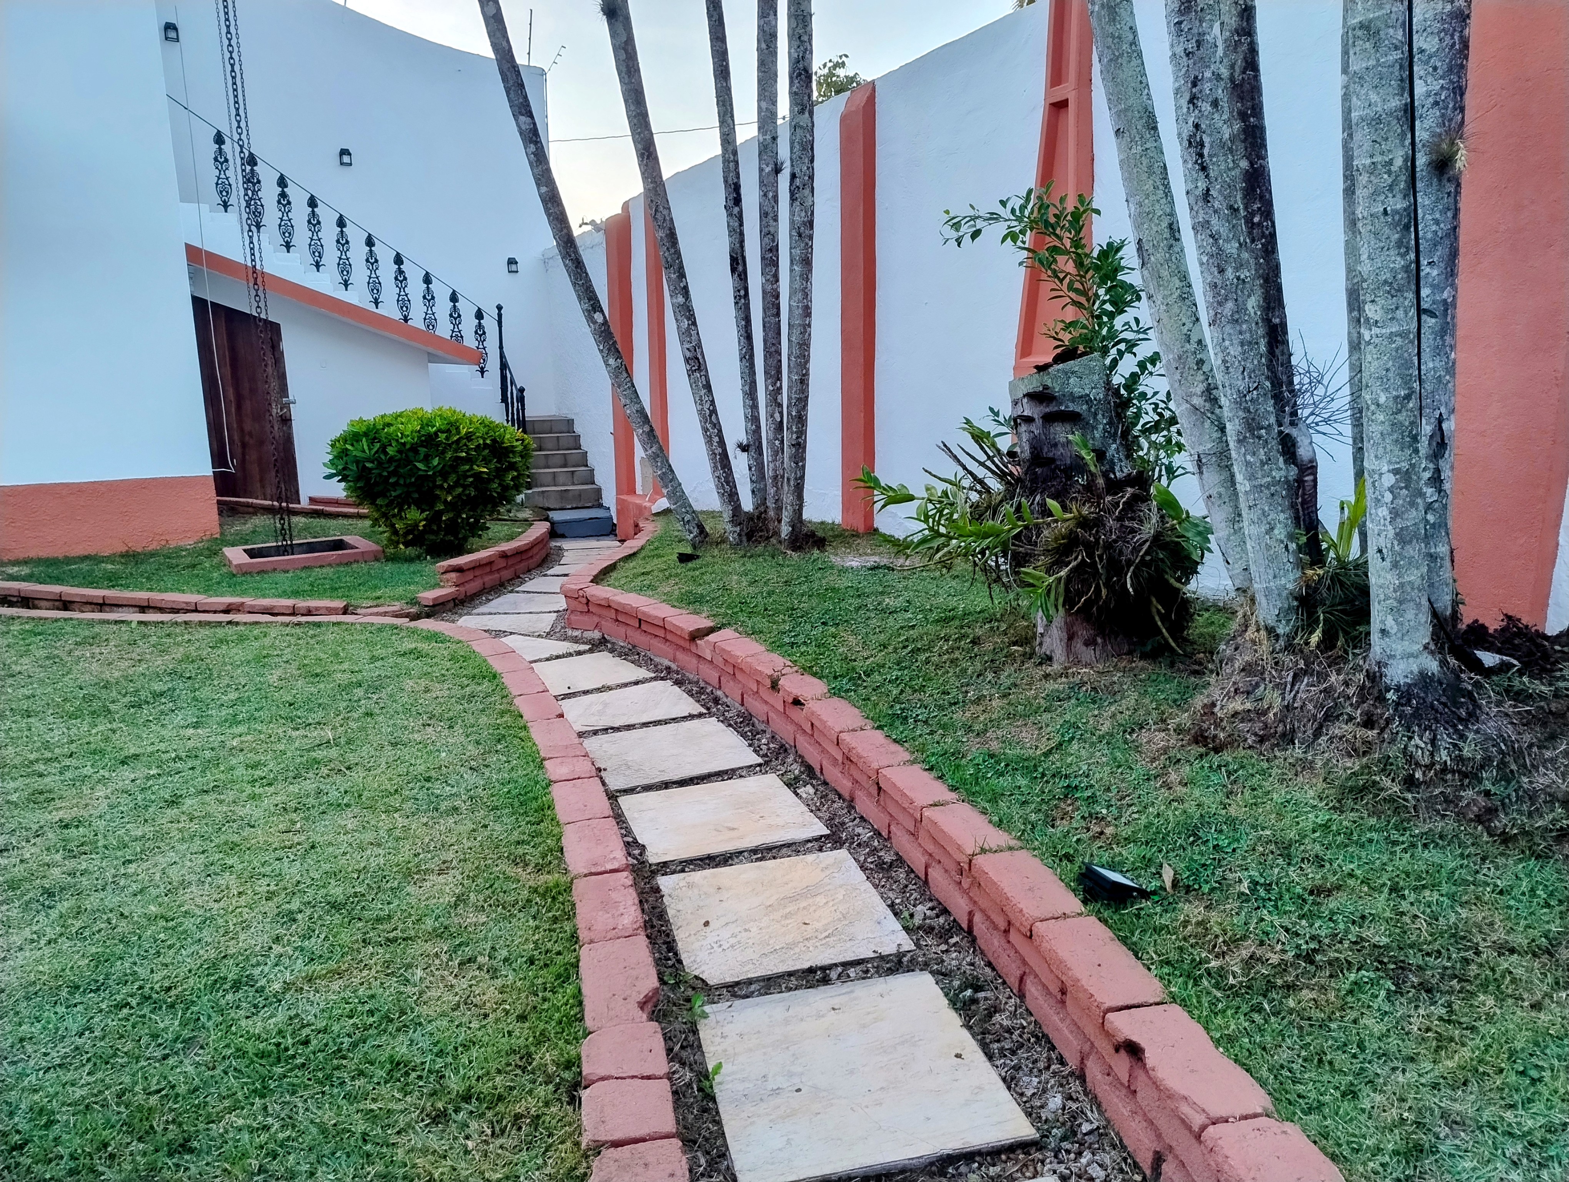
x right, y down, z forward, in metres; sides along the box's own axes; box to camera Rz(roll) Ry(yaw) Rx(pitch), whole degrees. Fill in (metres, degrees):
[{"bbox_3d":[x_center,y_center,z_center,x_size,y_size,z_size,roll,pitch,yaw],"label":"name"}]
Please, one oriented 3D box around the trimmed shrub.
[{"bbox_3d":[-2.480,-0.791,7.600,1.360,0.980,1.300,-5,12,-20],"label":"trimmed shrub"}]

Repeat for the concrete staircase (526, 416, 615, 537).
[{"bbox_3d":[-2.388,-1.198,11.135,0.820,1.050,2.200,-5,12,-20],"label":"concrete staircase"}]

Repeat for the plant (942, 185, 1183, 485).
[{"bbox_3d":[1.075,-0.981,4.200,0.880,1.100,0.750,-1,11,0],"label":"plant"}]

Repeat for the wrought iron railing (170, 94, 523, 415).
[{"bbox_3d":[-4.069,-2.876,10.177,3.000,3.200,1.100,-6,12,-24],"label":"wrought iron railing"}]

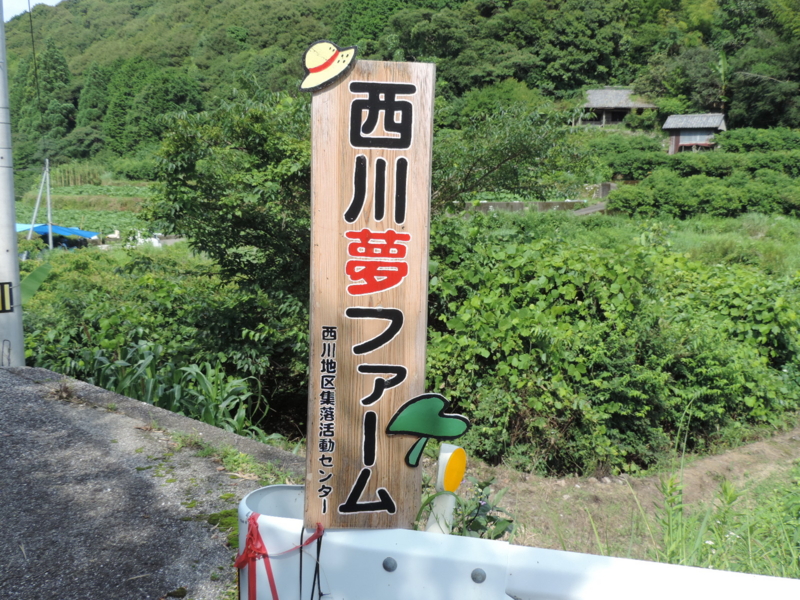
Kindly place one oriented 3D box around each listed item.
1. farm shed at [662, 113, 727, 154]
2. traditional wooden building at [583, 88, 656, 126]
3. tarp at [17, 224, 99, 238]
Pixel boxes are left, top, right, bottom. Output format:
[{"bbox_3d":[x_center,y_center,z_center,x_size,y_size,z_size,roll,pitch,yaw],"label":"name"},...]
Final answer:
[{"bbox_3d":[29.707,-16.627,81.500,5.600,4.200,3.800,6,10,35],"label":"farm shed"},{"bbox_3d":[26.464,-23.184,98.000,8.800,4.700,5.600,2,8,9],"label":"traditional wooden building"},{"bbox_3d":[-22.055,-4.423,52.000,4.800,0.950,3.200,1,8,3],"label":"tarp"}]

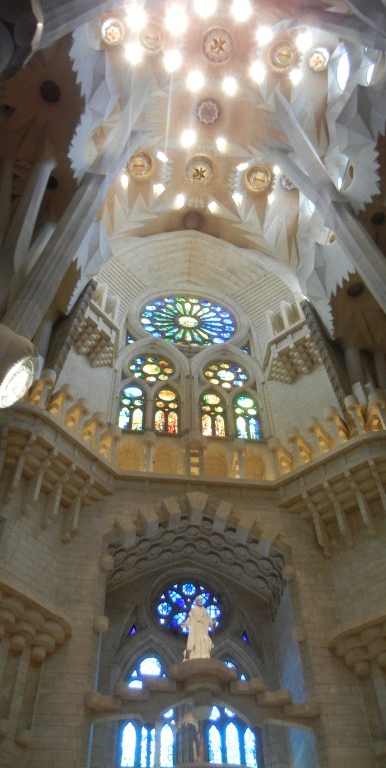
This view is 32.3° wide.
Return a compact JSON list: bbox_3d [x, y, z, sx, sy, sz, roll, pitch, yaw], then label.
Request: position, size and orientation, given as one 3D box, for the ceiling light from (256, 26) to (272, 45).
[{"bbox_3d":[3.960,-19.575,37.386,0.920,0.400,0.950,-1,-53,-1],"label":"ceiling light"}]

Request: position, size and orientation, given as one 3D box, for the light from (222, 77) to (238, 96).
[{"bbox_3d":[2.138,-17.423,38.982,0.950,0.400,1.020,-1,-53,-1],"label":"light"}]

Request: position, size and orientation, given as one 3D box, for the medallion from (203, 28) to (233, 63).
[{"bbox_3d":[1.478,-19.587,38.570,1.750,0.350,1.750,-1,-53,-1],"label":"medallion"}]

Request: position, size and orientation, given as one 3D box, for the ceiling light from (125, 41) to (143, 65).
[{"bbox_3d":[-3.401,-19.271,38.692,0.963,0.600,0.963,5,-53,-5],"label":"ceiling light"}]

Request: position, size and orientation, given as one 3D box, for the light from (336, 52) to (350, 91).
[{"bbox_3d":[8.255,-17.256,36.753,0.500,1.900,1.900,6,-53,-6],"label":"light"}]

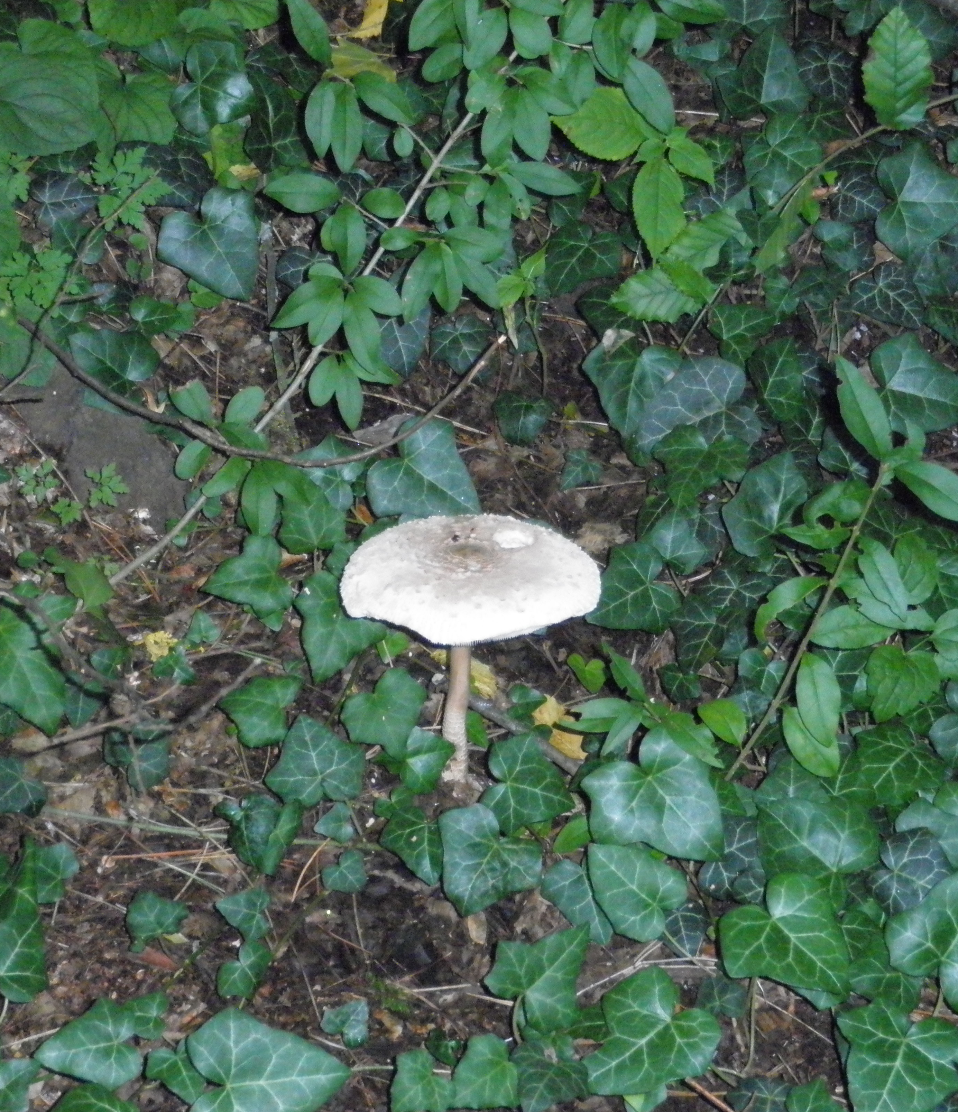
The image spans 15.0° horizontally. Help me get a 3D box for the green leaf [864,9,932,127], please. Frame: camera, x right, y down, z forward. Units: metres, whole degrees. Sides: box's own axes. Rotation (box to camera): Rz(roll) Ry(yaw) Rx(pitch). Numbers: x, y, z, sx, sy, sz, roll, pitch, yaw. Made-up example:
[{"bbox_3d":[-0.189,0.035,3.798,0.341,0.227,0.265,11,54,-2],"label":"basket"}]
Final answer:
[{"bbox_3d":[0.261,-0.305,2.270,0.044,0.015,0.096,7,60,1],"label":"green leaf"}]

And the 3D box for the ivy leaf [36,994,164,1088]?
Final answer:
[{"bbox_3d":[-0.184,0.238,1.761,0.060,0.015,0.050,-10,53,-7],"label":"ivy leaf"}]

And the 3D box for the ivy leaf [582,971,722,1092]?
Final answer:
[{"bbox_3d":[0.081,0.248,1.857,0.078,0.015,0.064,-36,61,-24],"label":"ivy leaf"}]

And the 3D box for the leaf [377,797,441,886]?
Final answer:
[{"bbox_3d":[-0.035,0.150,1.870,0.033,0.015,0.051,-3,50,-3],"label":"leaf"}]

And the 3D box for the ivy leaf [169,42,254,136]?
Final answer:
[{"bbox_3d":[-0.175,-0.307,2.402,0.069,0.015,0.081,27,59,17],"label":"ivy leaf"}]

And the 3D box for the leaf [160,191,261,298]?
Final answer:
[{"bbox_3d":[-0.153,-0.183,2.168,0.070,0.014,0.086,-22,58,-15],"label":"leaf"}]

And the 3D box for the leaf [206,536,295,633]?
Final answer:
[{"bbox_3d":[-0.126,0.015,1.996,0.051,0.011,0.058,-12,61,-7],"label":"leaf"}]

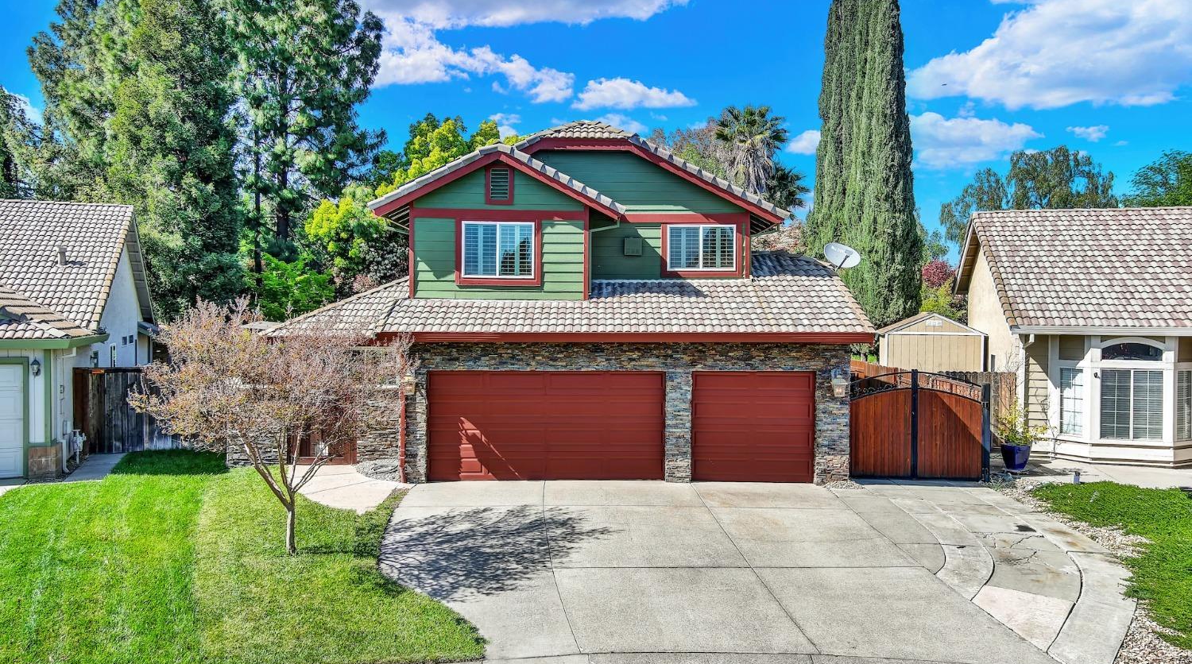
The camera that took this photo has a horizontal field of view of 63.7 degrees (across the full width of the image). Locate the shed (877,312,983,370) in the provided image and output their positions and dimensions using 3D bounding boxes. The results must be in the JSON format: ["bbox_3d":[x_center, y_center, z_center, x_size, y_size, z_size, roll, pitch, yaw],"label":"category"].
[{"bbox_3d":[9.450,0.980,27.200,2.700,3.100,3.000,0,1,12],"label":"shed"}]

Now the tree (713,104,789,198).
[{"bbox_3d":[7.270,-4.050,45.000,3.600,13.200,3.600,0,1,0],"label":"tree"}]

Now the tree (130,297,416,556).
[{"bbox_3d":[-4.650,1.360,13.850,4.000,3.650,3.900,0,1,0],"label":"tree"}]

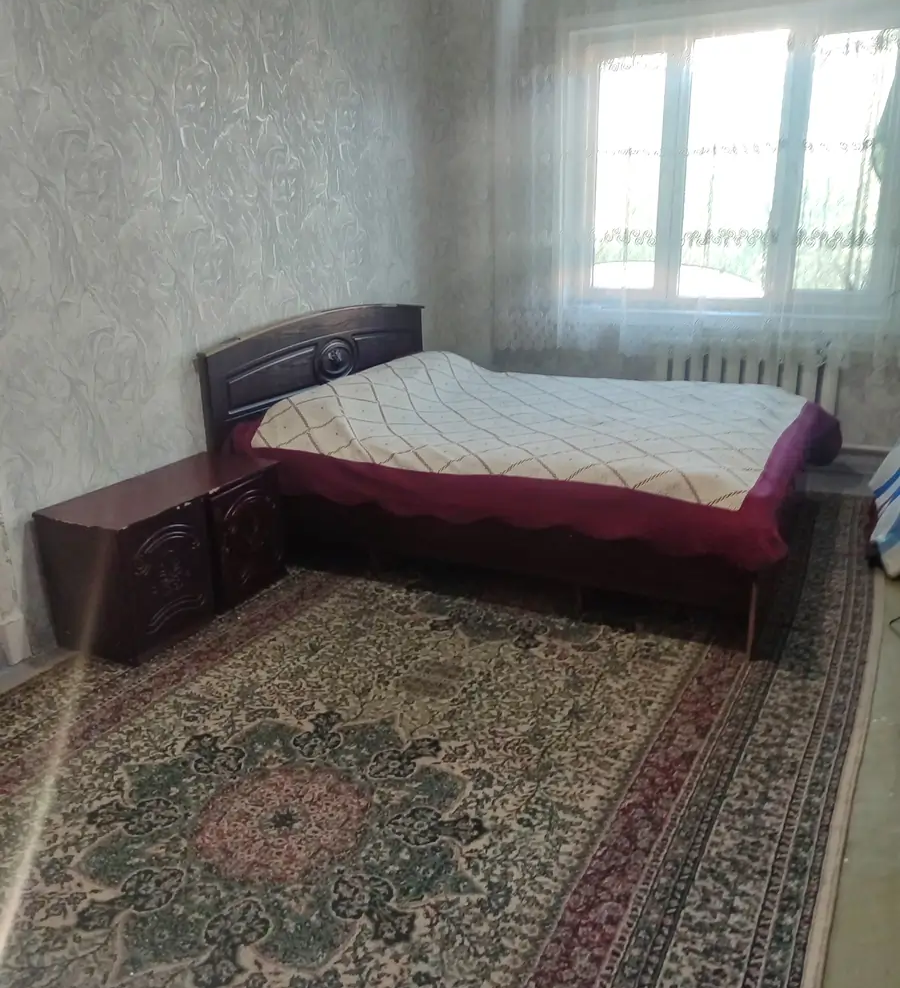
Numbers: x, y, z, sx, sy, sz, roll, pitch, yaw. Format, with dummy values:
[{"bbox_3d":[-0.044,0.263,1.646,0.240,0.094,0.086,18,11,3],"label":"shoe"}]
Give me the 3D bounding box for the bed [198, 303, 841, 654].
[{"bbox_3d":[0.384,-0.292,3.695,2.104,0.908,1.778,8,20,24],"label":"bed"}]

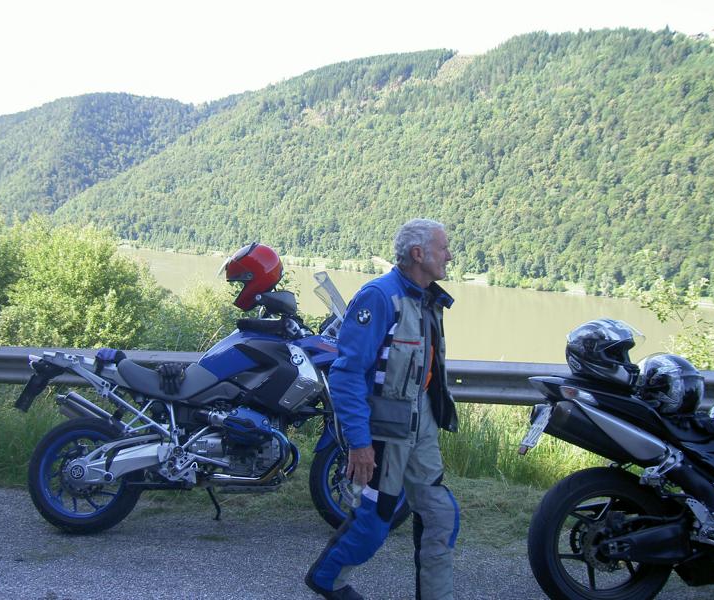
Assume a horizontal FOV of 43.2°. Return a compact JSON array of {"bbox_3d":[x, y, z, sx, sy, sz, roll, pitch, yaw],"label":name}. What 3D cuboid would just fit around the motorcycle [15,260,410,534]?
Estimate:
[{"bbox_3d":[-0.752,0.562,4.939,2.190,1.460,0.900,1,-6,-1],"label":"motorcycle"}]

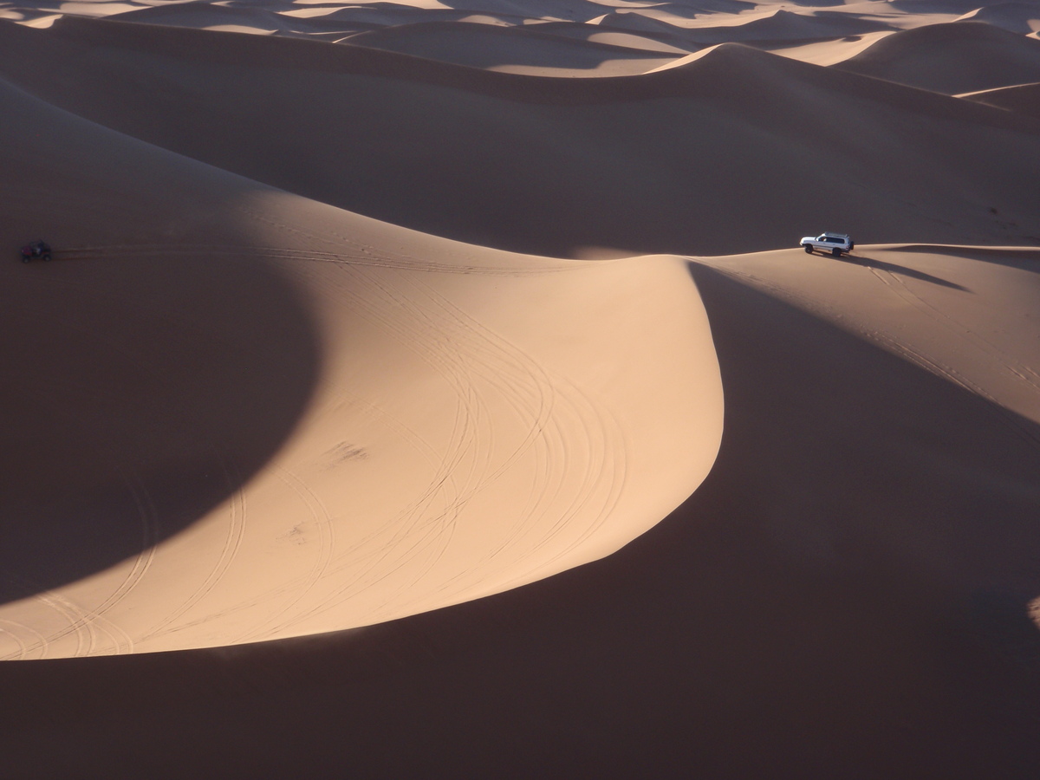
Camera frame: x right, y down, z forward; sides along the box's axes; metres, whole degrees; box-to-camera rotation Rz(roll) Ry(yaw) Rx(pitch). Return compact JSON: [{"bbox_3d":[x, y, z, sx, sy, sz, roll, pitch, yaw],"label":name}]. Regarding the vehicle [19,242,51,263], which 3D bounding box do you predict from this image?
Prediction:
[{"bbox_3d":[-48.350,-13.803,306.000,2.920,1.850,1.520,-6,34,-17],"label":"vehicle"}]

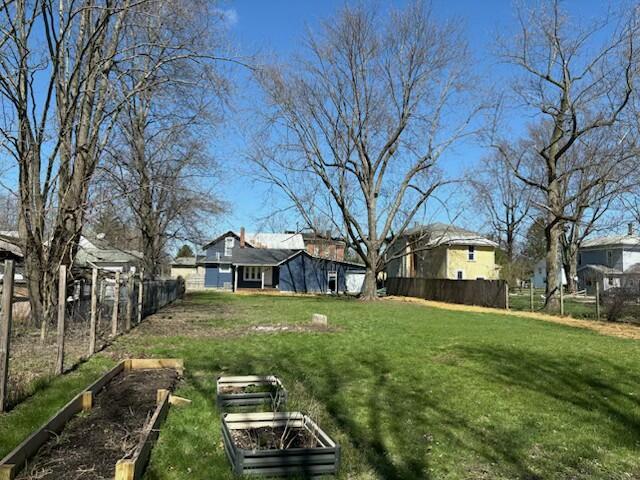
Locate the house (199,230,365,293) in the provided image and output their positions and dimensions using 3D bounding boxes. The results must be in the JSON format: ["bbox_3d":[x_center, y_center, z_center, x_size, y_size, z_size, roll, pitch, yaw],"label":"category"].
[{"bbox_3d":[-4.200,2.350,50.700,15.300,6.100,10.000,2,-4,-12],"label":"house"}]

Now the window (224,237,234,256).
[{"bbox_3d":[-8.750,0.630,46.500,0.950,1.850,0.150,2,-4,-12],"label":"window"}]

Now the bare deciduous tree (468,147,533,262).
[{"bbox_3d":[23.200,-2.950,62.000,8.000,17.500,8.000,2,-4,-12],"label":"bare deciduous tree"}]

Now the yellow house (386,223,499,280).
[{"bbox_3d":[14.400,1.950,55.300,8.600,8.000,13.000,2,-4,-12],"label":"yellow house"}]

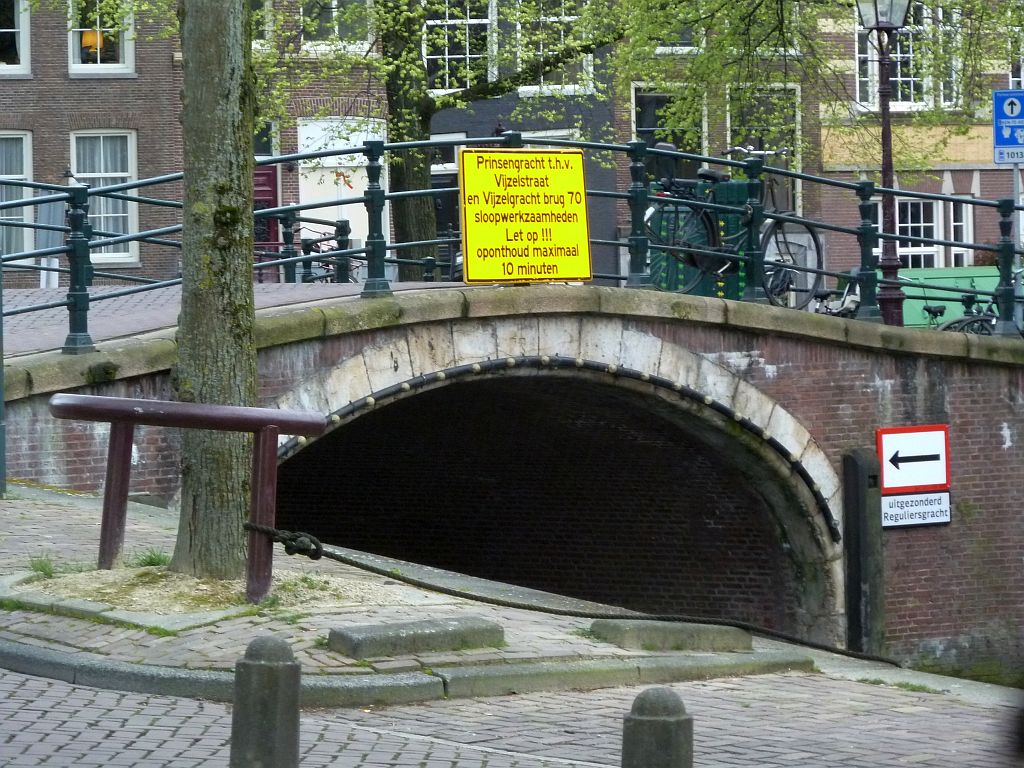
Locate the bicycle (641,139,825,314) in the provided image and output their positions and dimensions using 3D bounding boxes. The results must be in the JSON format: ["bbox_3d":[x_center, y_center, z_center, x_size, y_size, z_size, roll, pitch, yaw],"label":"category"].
[{"bbox_3d":[1.648,-1.146,35.837,1.820,1.140,0.620,8,-5,-43],"label":"bicycle"}]

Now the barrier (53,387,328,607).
[{"bbox_3d":[-1.593,0.566,24.500,1.372,0.980,0.130,3,1,0],"label":"barrier"}]

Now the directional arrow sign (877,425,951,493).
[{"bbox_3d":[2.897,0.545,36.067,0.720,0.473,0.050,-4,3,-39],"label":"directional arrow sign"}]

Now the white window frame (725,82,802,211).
[{"bbox_3d":[4.033,-3.744,80.000,1.420,2.160,0.180,-1,1,-27],"label":"white window frame"}]

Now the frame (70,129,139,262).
[{"bbox_3d":[-6.924,-3.179,85.000,1.204,2.261,0.180,-1,1,-20],"label":"frame"}]

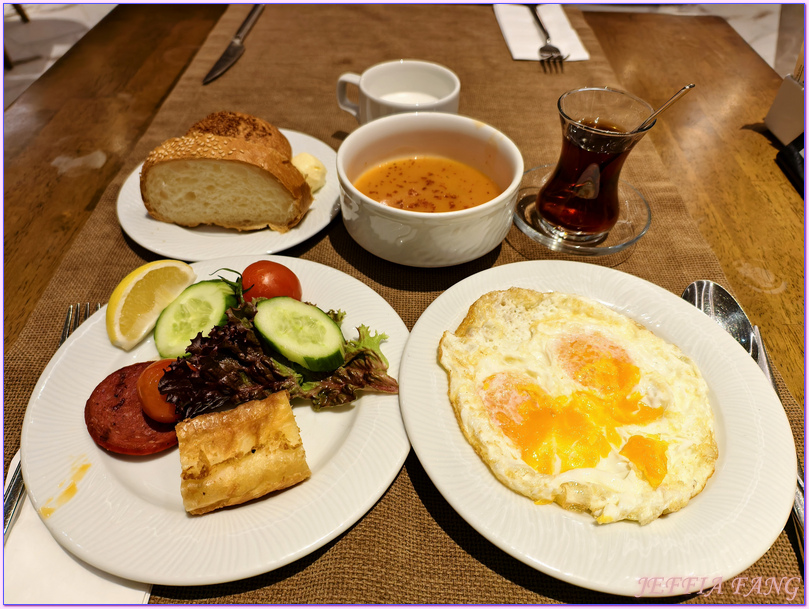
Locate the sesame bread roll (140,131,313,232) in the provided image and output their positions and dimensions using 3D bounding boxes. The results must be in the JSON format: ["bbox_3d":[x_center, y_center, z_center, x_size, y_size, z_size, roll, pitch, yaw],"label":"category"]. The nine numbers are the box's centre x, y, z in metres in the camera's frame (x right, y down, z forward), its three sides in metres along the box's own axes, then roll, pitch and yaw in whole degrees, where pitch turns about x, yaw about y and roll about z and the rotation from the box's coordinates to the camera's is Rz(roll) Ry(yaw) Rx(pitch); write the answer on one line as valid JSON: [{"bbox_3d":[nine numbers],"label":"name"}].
[{"bbox_3d":[-0.129,-0.095,0.397,0.123,0.053,0.052,6,47,3],"label":"sesame bread roll"}]

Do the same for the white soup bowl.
[{"bbox_3d":[0.017,-0.082,0.400,0.130,0.060,0.130,1,47,-1],"label":"white soup bowl"}]

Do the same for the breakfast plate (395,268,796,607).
[{"bbox_3d":[0.102,0.053,0.303,0.206,0.022,0.206,1,47,-1],"label":"breakfast plate"}]

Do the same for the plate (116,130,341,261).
[{"bbox_3d":[-0.131,-0.087,0.426,0.174,0.019,0.174,1,47,-1],"label":"plate"}]

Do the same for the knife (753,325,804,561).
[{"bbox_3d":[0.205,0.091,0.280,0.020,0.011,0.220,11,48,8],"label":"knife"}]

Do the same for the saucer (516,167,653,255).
[{"bbox_3d":[0.134,-0.071,0.423,0.110,0.017,0.110,1,47,-1],"label":"saucer"}]

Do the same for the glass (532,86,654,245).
[{"bbox_3d":[0.131,-0.095,0.386,0.062,0.094,0.062,3,47,0],"label":"glass"}]

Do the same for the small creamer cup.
[{"bbox_3d":[-0.005,-0.172,0.484,0.107,0.057,0.086,10,48,7],"label":"small creamer cup"}]

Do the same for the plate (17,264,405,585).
[{"bbox_3d":[-0.094,0.049,0.303,0.206,0.021,0.206,1,47,-1],"label":"plate"}]

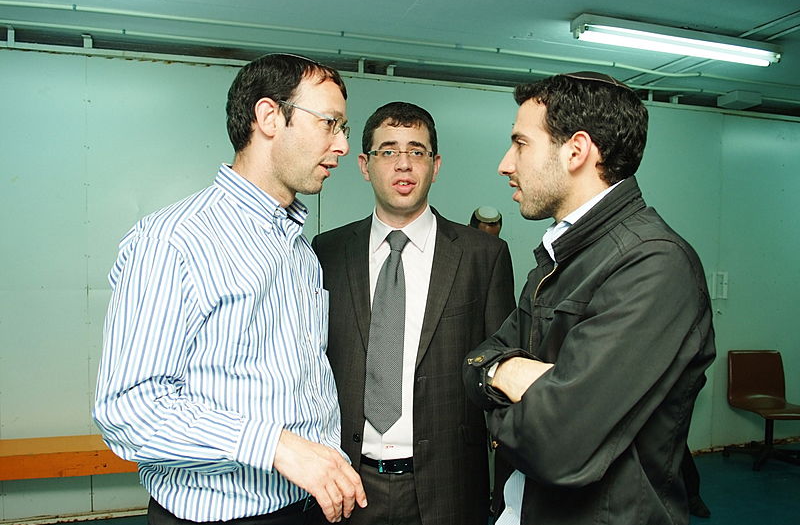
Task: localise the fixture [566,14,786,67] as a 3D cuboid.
[{"bbox_3d":[1.393,-1.085,3.150,1.230,0.088,0.120,0,3,-20],"label":"fixture"}]

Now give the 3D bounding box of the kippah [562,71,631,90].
[{"bbox_3d":[0.323,-0.291,1.045,0.130,0.037,0.130,13,2,-1],"label":"kippah"}]

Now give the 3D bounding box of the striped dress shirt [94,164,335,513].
[{"bbox_3d":[-0.238,0.117,1.080,0.360,0.570,0.500,2,3,27],"label":"striped dress shirt"}]

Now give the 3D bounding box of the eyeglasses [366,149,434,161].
[{"bbox_3d":[-0.002,-0.231,1.470,0.143,0.038,0.142,1,3,-4],"label":"eyeglasses"}]

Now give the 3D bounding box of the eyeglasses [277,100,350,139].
[{"bbox_3d":[-0.160,-0.246,1.085,0.140,0.042,0.140,22,6,8],"label":"eyeglasses"}]

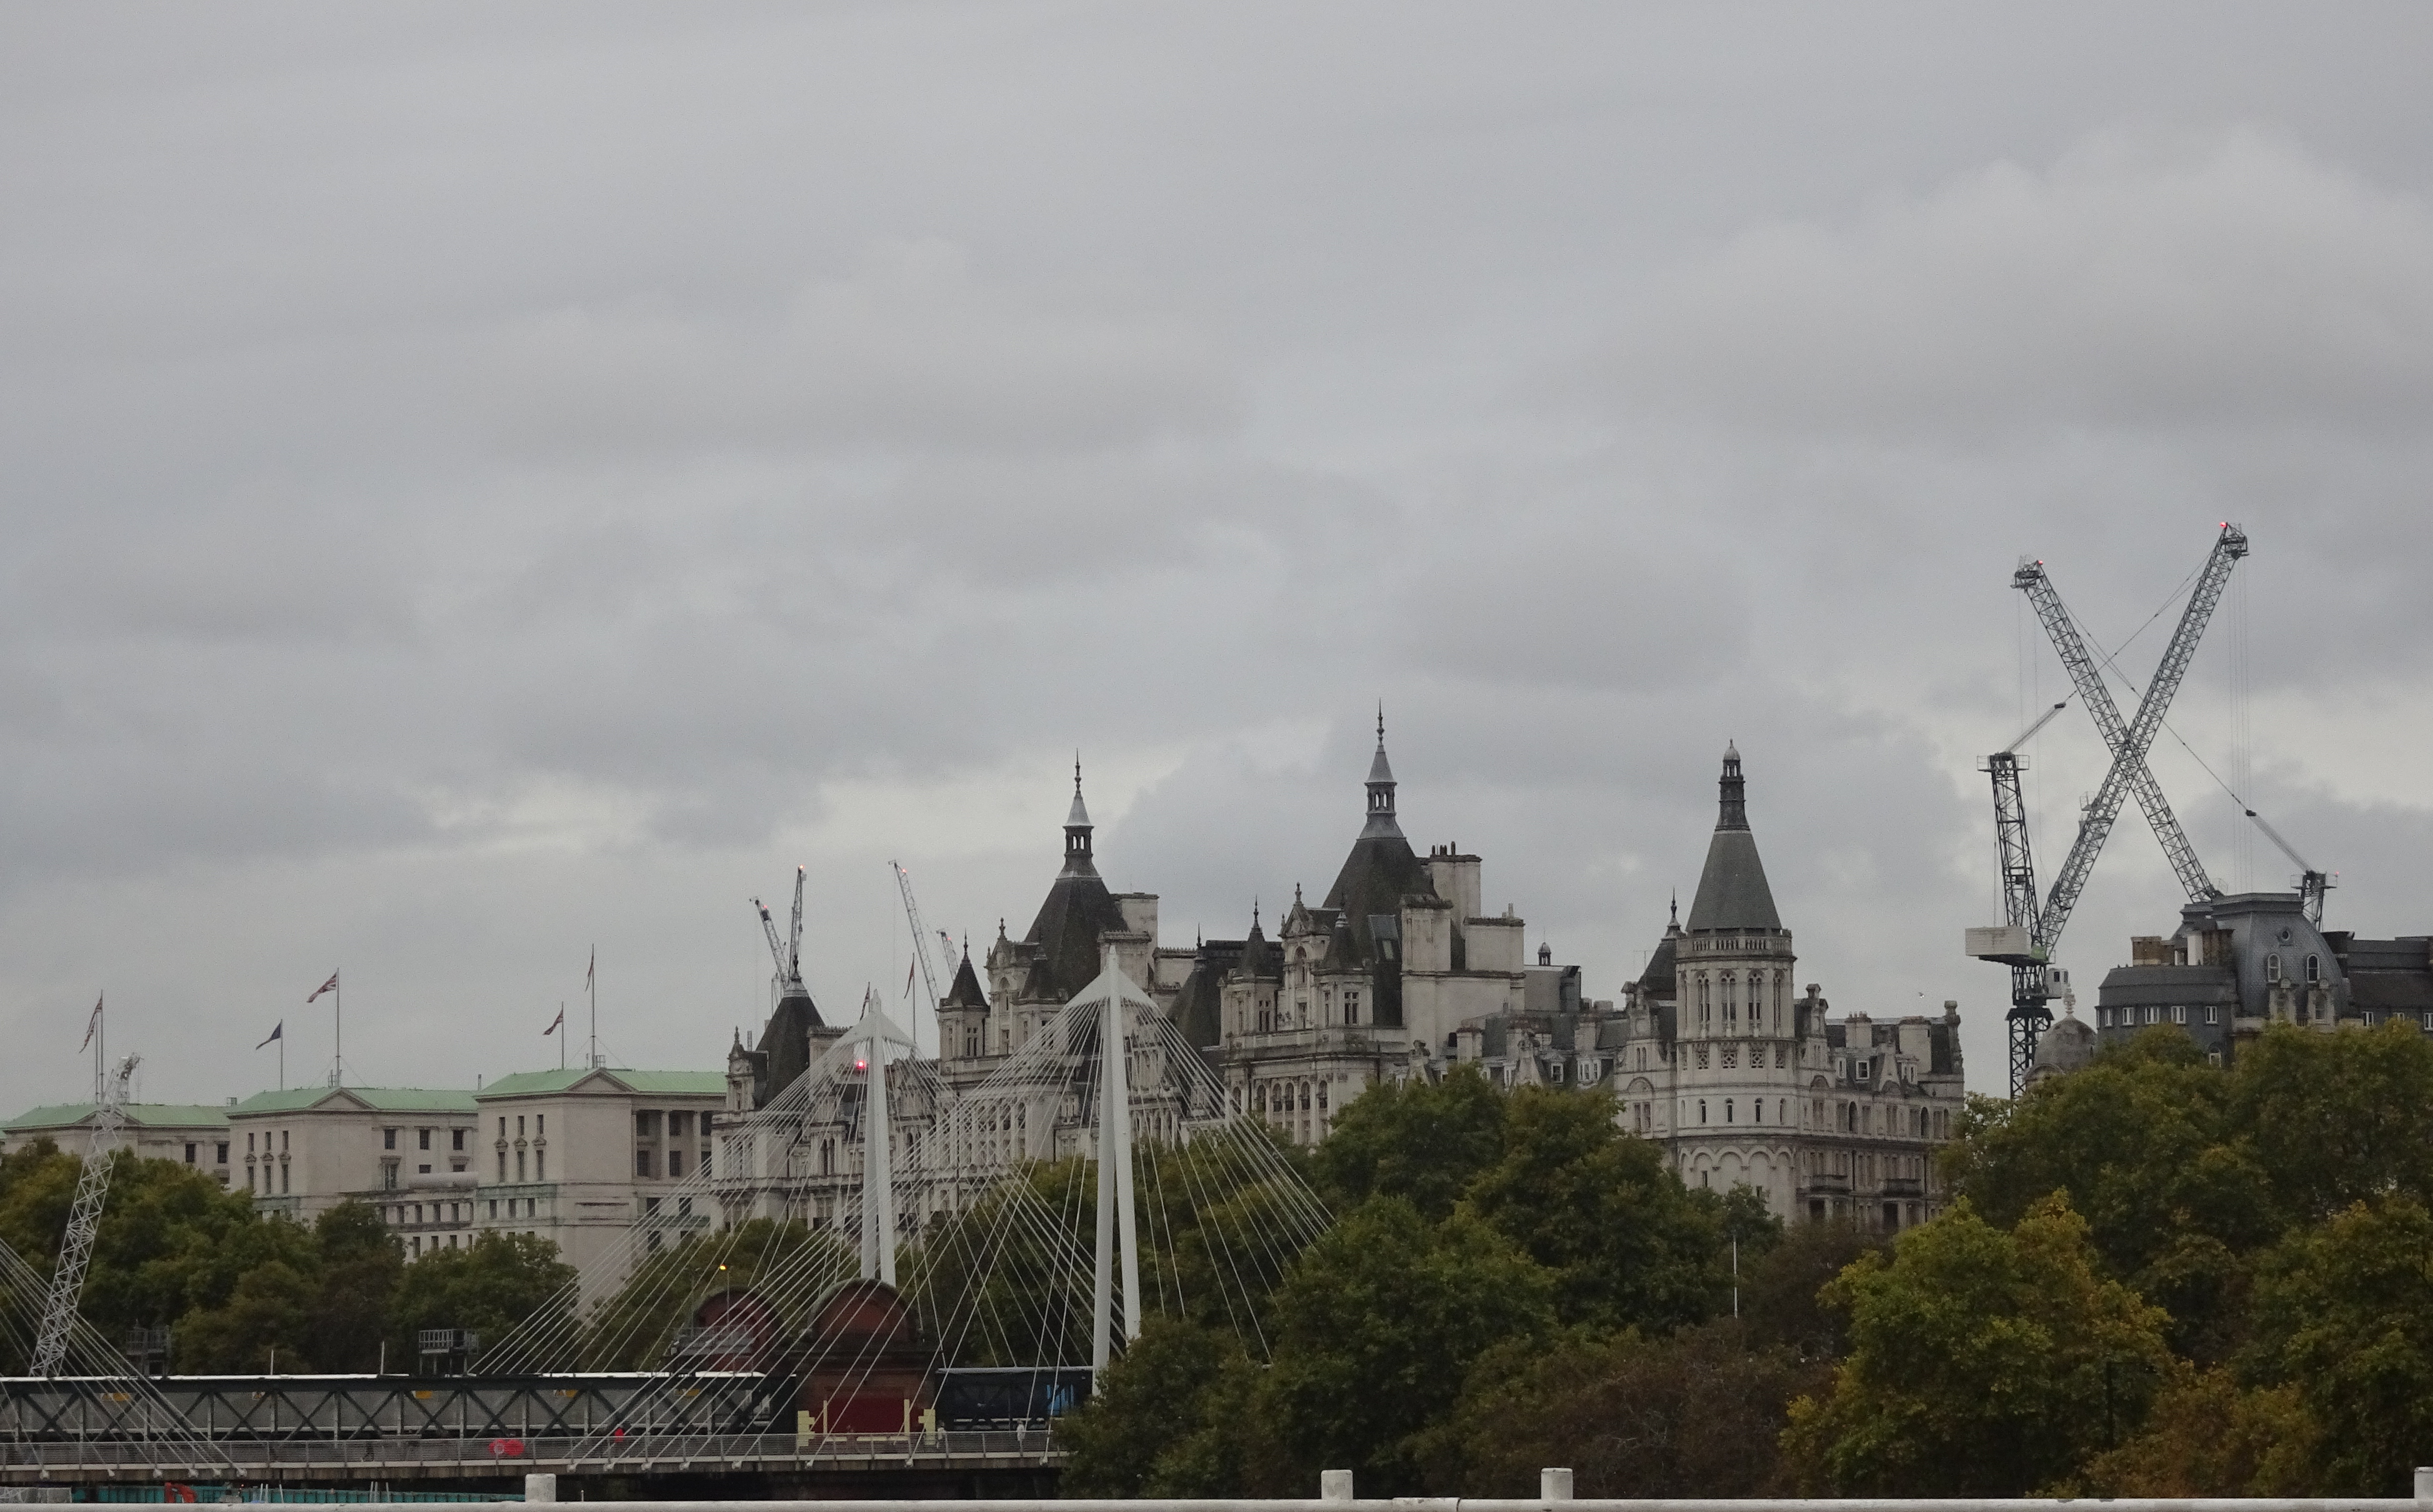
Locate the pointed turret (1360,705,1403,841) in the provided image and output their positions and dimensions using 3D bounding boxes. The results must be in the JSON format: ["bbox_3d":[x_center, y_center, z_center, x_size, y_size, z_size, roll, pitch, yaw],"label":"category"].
[{"bbox_3d":[11.905,1.234,568.000,2.750,9.800,2.750,2,-5,-27],"label":"pointed turret"}]

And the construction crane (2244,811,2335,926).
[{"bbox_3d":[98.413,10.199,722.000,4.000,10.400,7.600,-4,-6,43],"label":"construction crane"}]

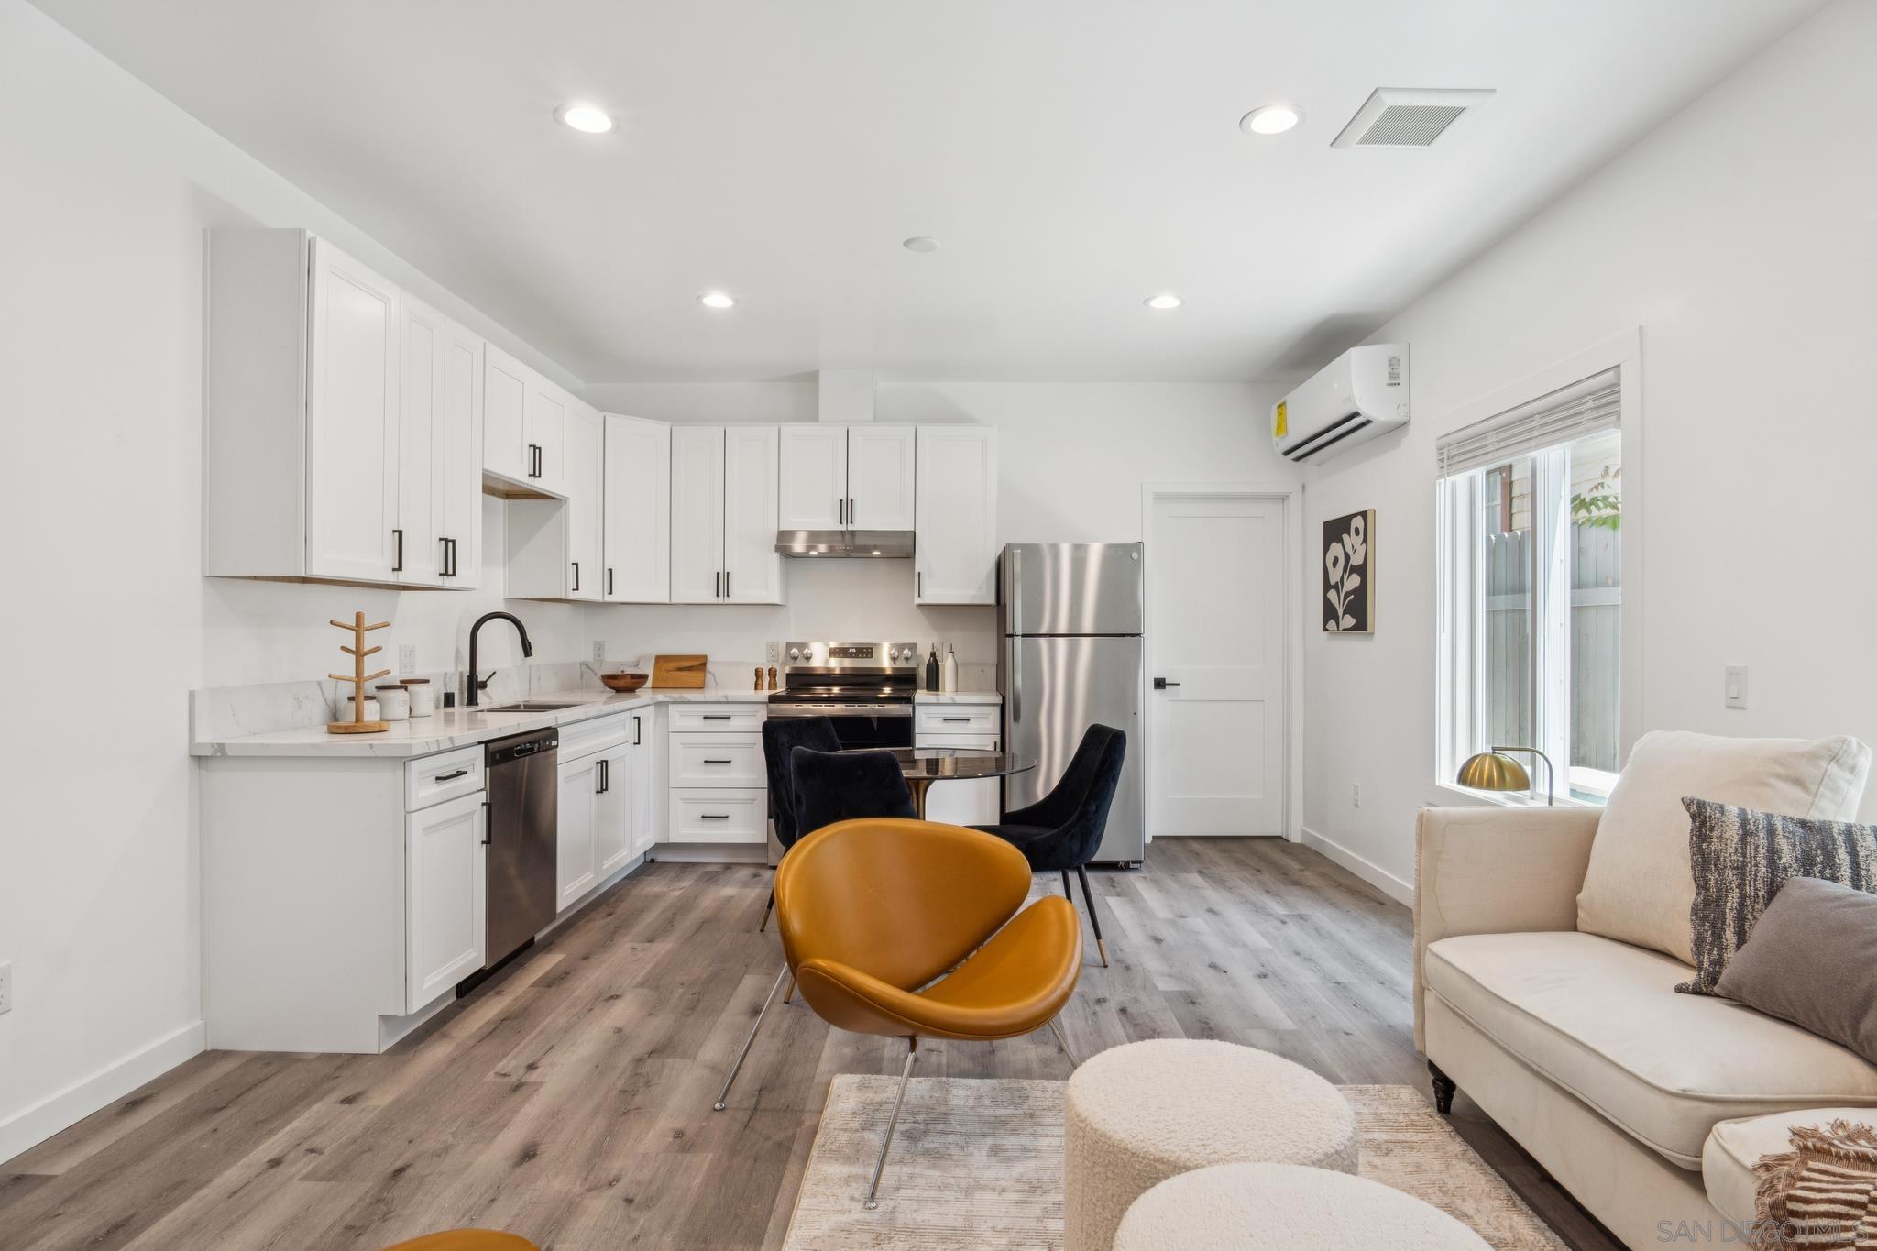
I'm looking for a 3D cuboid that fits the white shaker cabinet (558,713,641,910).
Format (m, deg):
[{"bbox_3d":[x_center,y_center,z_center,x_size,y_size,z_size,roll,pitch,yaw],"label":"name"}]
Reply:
[{"bbox_3d":[-1.827,0.776,4.206,0.621,0.761,0.856,0,0,1],"label":"white shaker cabinet"}]

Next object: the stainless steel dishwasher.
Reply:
[{"bbox_3d":[-1.870,0.827,3.580,0.605,0.811,0.585,0,0,1],"label":"stainless steel dishwasher"}]

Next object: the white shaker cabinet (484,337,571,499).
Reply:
[{"bbox_3d":[-2.014,-0.900,4.262,0.325,0.535,0.855,0,0,1],"label":"white shaker cabinet"}]

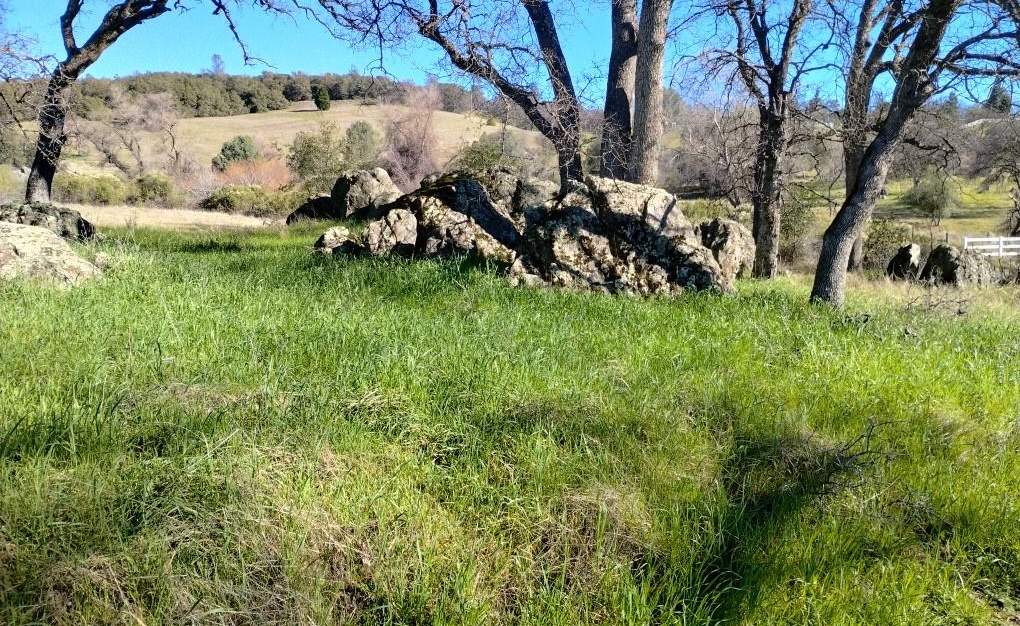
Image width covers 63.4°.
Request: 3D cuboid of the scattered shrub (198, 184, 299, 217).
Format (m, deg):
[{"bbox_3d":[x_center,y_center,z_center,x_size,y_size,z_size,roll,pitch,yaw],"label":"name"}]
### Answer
[{"bbox_3d":[-12.027,-5.174,38.000,4.460,1.520,2.760,0,8,0],"label":"scattered shrub"}]

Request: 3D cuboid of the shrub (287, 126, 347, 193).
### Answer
[{"bbox_3d":[-9.786,-7.651,42.000,2.860,3.850,2.650,0,8,0],"label":"shrub"}]

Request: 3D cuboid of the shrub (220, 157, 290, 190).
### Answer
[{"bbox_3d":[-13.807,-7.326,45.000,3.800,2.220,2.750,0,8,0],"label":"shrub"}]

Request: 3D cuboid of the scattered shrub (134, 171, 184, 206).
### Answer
[{"bbox_3d":[-19.570,-6.904,46.000,2.590,1.890,2.410,0,8,0],"label":"scattered shrub"}]

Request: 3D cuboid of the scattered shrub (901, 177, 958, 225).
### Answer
[{"bbox_3d":[32.496,-8.637,64.000,4.360,3.760,4.270,0,8,0],"label":"scattered shrub"}]

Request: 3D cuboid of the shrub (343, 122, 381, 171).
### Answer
[{"bbox_3d":[-8.987,-9.834,50.000,2.230,3.400,2.180,0,8,0],"label":"shrub"}]

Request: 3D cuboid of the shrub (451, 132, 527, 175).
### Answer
[{"bbox_3d":[-1.041,-7.577,40.000,3.570,2.350,2.940,0,8,0],"label":"shrub"}]

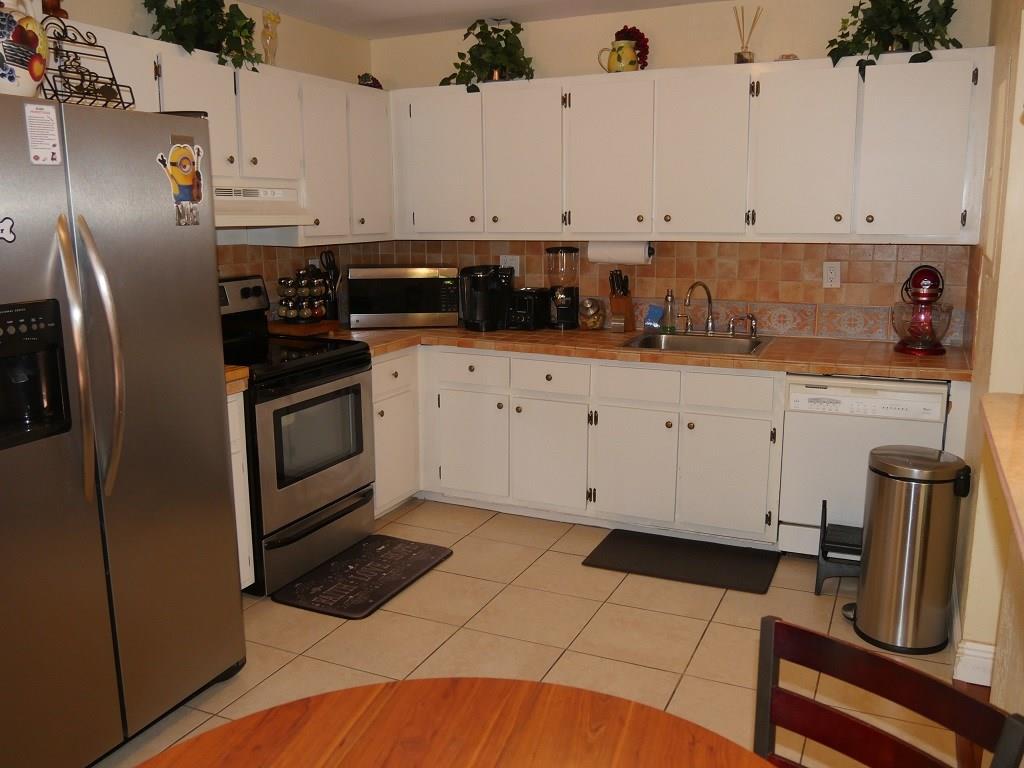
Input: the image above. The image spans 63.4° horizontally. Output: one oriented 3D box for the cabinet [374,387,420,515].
[{"bbox_3d":[-0.790,0.308,4.200,0.500,0.570,0.440,5,12,25],"label":"cabinet"}]

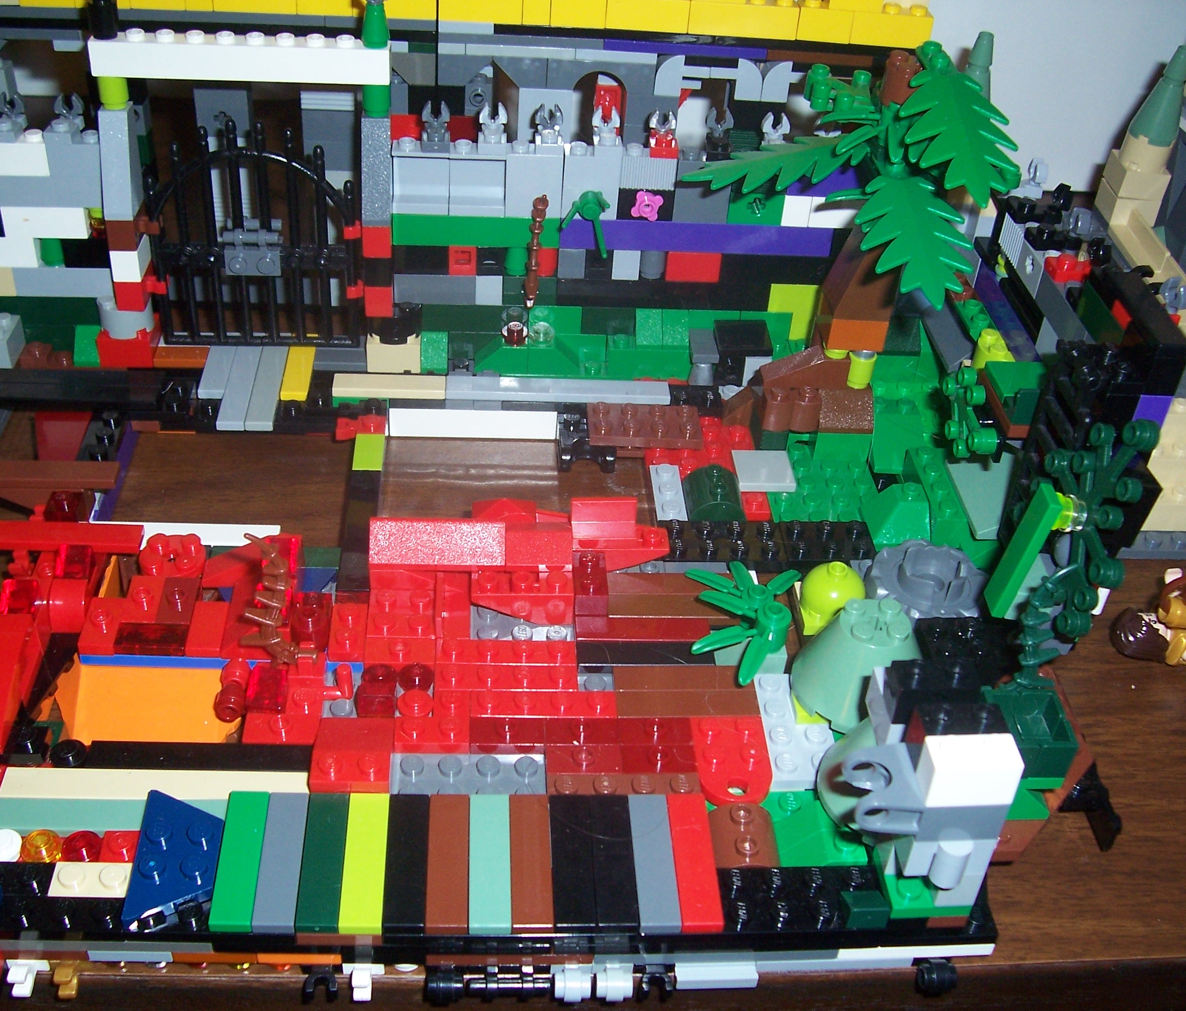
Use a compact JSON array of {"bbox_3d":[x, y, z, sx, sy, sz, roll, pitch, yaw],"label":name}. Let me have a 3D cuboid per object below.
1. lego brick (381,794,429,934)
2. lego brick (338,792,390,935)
[{"bbox_3d":[-0.036,0.069,0.257,0.008,0.003,0.032,1,35,-5],"label":"lego brick"},{"bbox_3d":[-0.044,0.069,0.257,0.008,0.003,0.032,1,35,-5],"label":"lego brick"}]

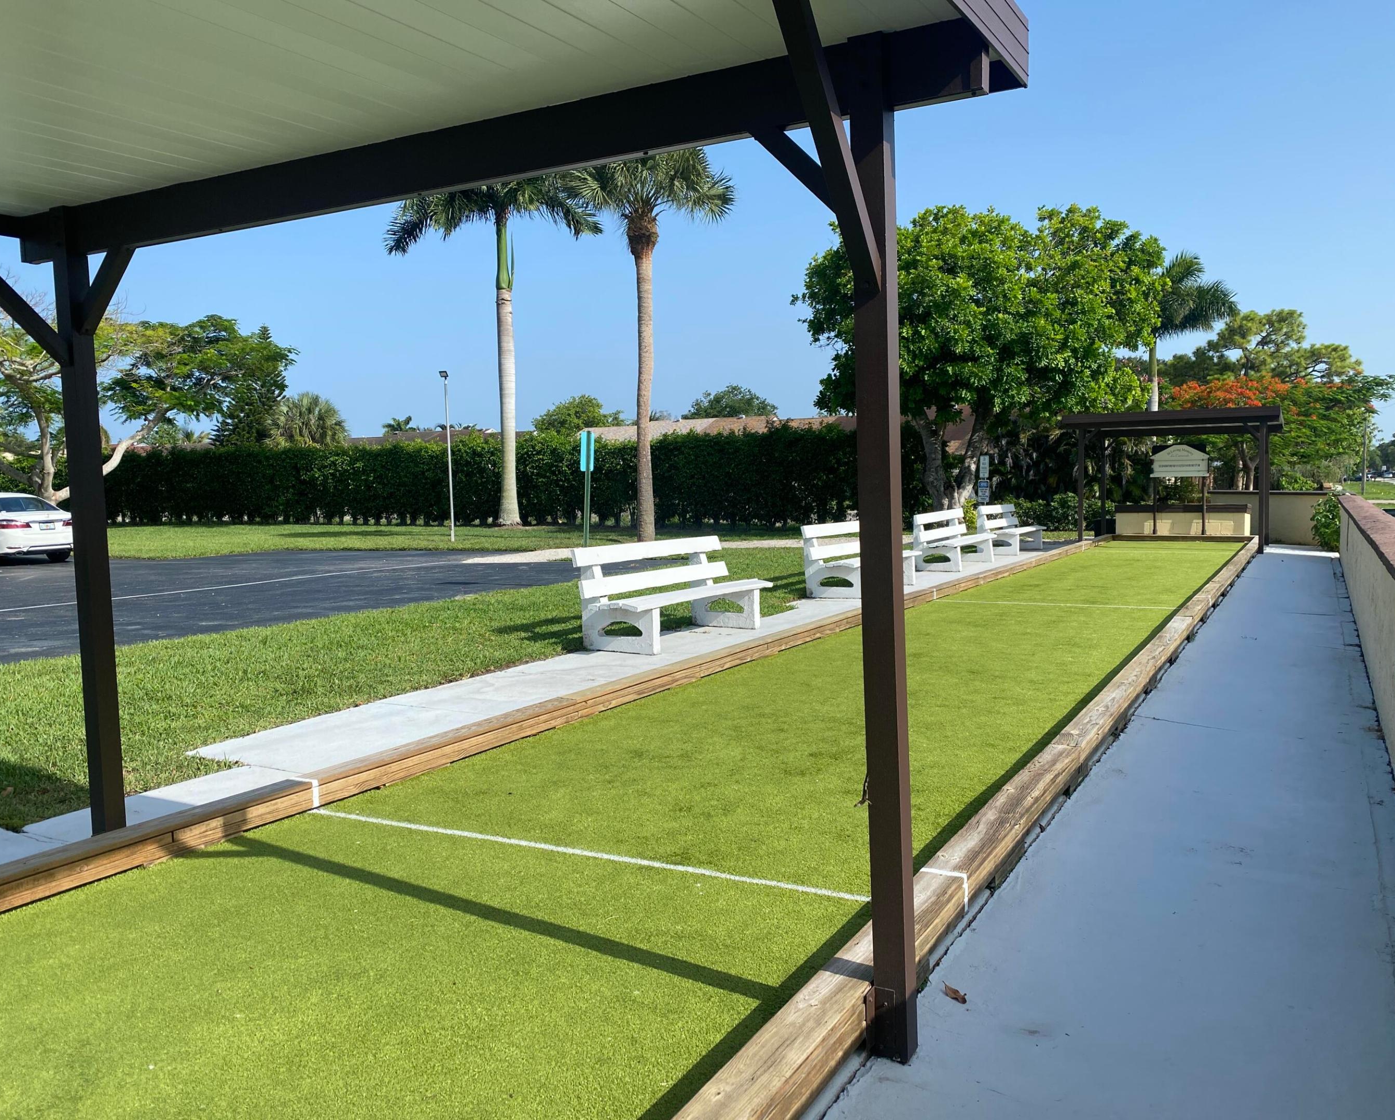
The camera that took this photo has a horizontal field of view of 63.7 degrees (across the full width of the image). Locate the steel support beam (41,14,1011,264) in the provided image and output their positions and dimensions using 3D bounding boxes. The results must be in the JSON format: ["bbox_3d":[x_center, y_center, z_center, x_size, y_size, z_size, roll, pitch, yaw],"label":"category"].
[{"bbox_3d":[-0.996,-1.241,3.573,3.869,0.185,0.075,2,5,29],"label":"steel support beam"}]

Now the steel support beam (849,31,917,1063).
[{"bbox_3d":[0.489,0.006,2.935,0.090,2.641,0.090,0,4,29],"label":"steel support beam"}]

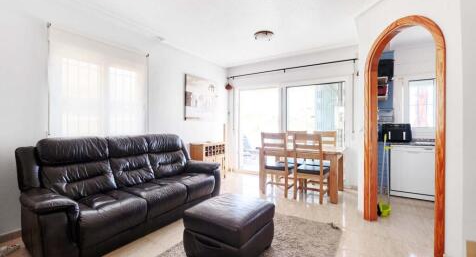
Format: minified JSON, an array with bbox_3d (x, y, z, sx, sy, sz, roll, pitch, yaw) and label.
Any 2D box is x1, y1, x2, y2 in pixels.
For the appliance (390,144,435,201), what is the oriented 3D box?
[{"bbox_3d":[2.954,0.706,3.394,0.600,0.840,0.580,0,0,32],"label":"appliance"}]

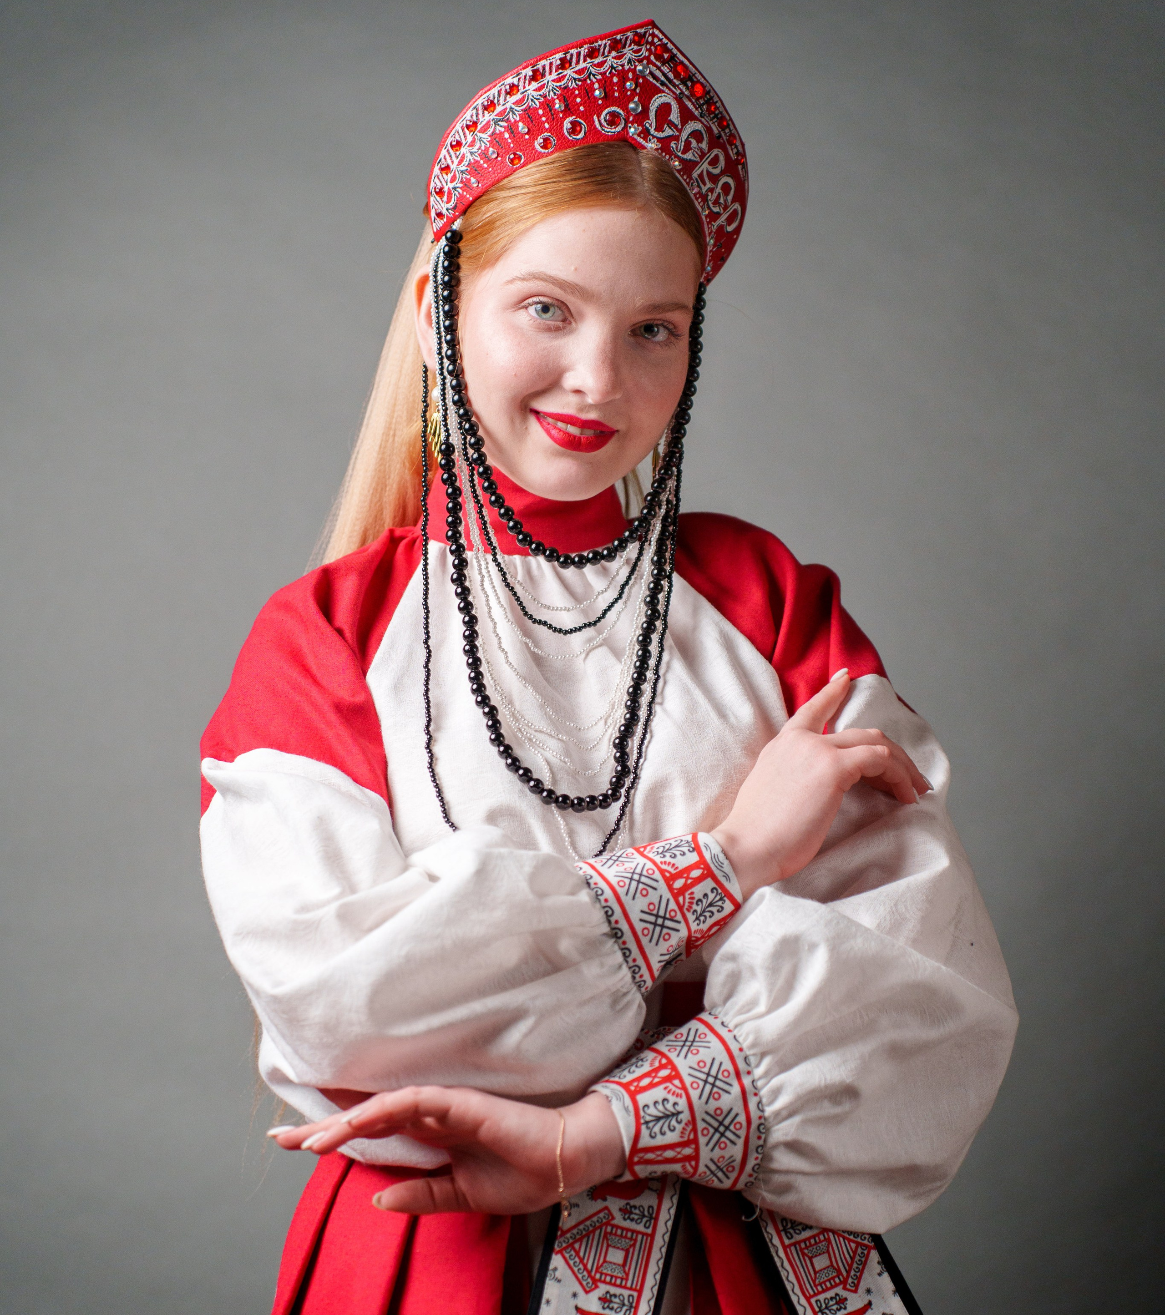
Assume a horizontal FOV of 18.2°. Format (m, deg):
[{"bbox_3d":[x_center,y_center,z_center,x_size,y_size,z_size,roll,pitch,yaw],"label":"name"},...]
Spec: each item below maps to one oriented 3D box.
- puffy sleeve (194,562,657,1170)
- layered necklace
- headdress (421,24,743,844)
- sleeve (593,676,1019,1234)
[{"bbox_3d":[-0.090,0.111,2.060,0.245,0.345,0.235,0,2,-9],"label":"puffy sleeve"},{"bbox_3d":[-0.012,-0.069,2.100,0.155,0.350,0.125,0,2,-12],"label":"layered necklace"},{"bbox_3d":[0.000,-0.132,2.120,0.180,0.465,0.155,3,2,-18],"label":"headdress"},{"bbox_3d":[0.127,0.168,2.060,0.240,0.315,0.230,0,2,-7],"label":"sleeve"}]

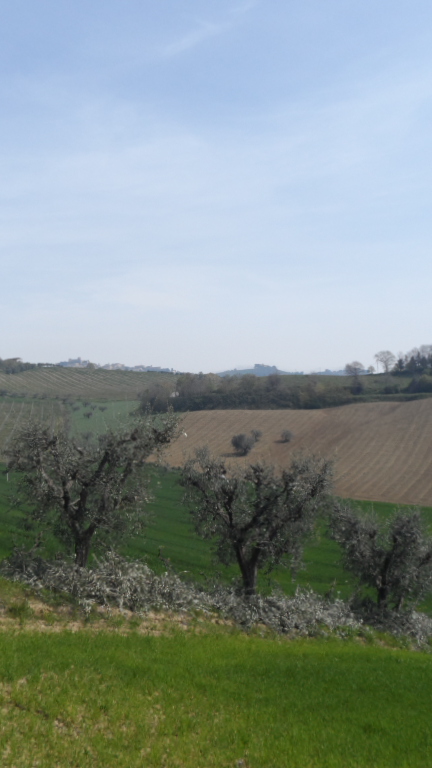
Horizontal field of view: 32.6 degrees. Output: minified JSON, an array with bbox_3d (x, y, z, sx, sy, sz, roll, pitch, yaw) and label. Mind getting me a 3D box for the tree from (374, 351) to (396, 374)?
[{"bbox_3d":[73.347,-9.304,320.000,9.520,10.390,9.230,0,0,0],"label":"tree"}]

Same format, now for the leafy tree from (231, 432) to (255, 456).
[{"bbox_3d":[5.659,12.524,155.000,5.240,4.720,5.080,0,0,0],"label":"leafy tree"}]

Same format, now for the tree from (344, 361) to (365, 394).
[{"bbox_3d":[50.568,-2.373,270.000,7.300,12.410,7.080,0,0,0],"label":"tree"}]

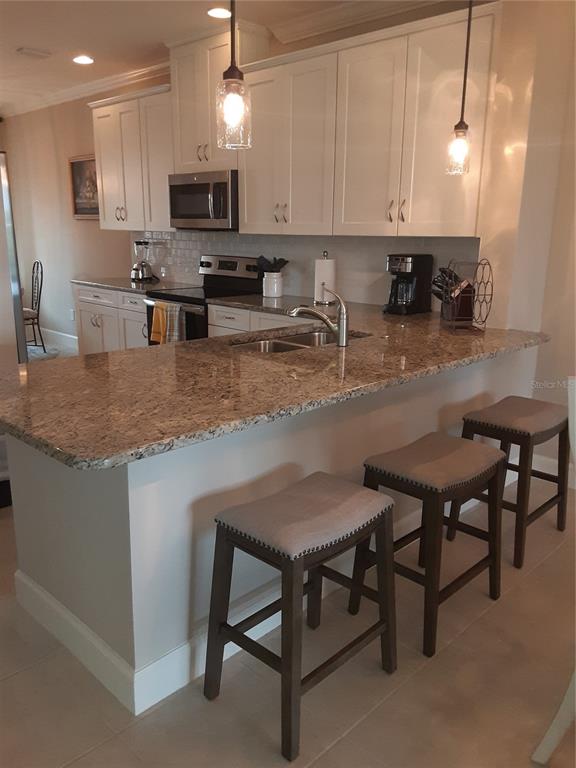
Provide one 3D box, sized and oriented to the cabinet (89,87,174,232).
[{"bbox_3d":[-1.279,-1.949,5.379,1.265,1.132,0.359,14,19,42],"label":"cabinet"}]

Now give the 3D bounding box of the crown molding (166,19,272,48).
[{"bbox_3d":[-0.531,-2.560,4.482,0.905,0.075,0.384,14,19,42],"label":"crown molding"}]

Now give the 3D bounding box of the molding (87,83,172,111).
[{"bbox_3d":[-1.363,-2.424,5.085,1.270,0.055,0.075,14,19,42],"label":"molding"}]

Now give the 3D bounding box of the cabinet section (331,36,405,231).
[{"bbox_3d":[0.592,-1.478,3.725,0.490,1.086,0.330,14,19,41],"label":"cabinet section"}]

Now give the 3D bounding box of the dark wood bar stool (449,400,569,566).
[{"bbox_3d":[1.051,0.415,2.810,0.368,0.630,0.504,14,19,42],"label":"dark wood bar stool"}]

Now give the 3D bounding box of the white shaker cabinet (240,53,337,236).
[{"bbox_3d":[0.084,-1.583,4.144,0.904,1.068,0.331,14,19,42],"label":"white shaker cabinet"}]

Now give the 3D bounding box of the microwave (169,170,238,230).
[{"bbox_3d":[-0.545,-1.428,4.704,0.760,0.405,0.390,14,19,42],"label":"microwave"}]

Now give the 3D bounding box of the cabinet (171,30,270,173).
[{"bbox_3d":[-0.513,-2.082,4.563,0.762,0.900,0.330,14,19,42],"label":"cabinet"}]

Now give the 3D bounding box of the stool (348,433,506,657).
[{"bbox_3d":[0.535,0.545,2.257,0.363,0.630,0.503,14,19,42],"label":"stool"}]

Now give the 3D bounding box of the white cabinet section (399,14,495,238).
[{"bbox_3d":[0.954,-1.390,3.400,0.499,1.086,0.330,14,19,41],"label":"white cabinet section"}]

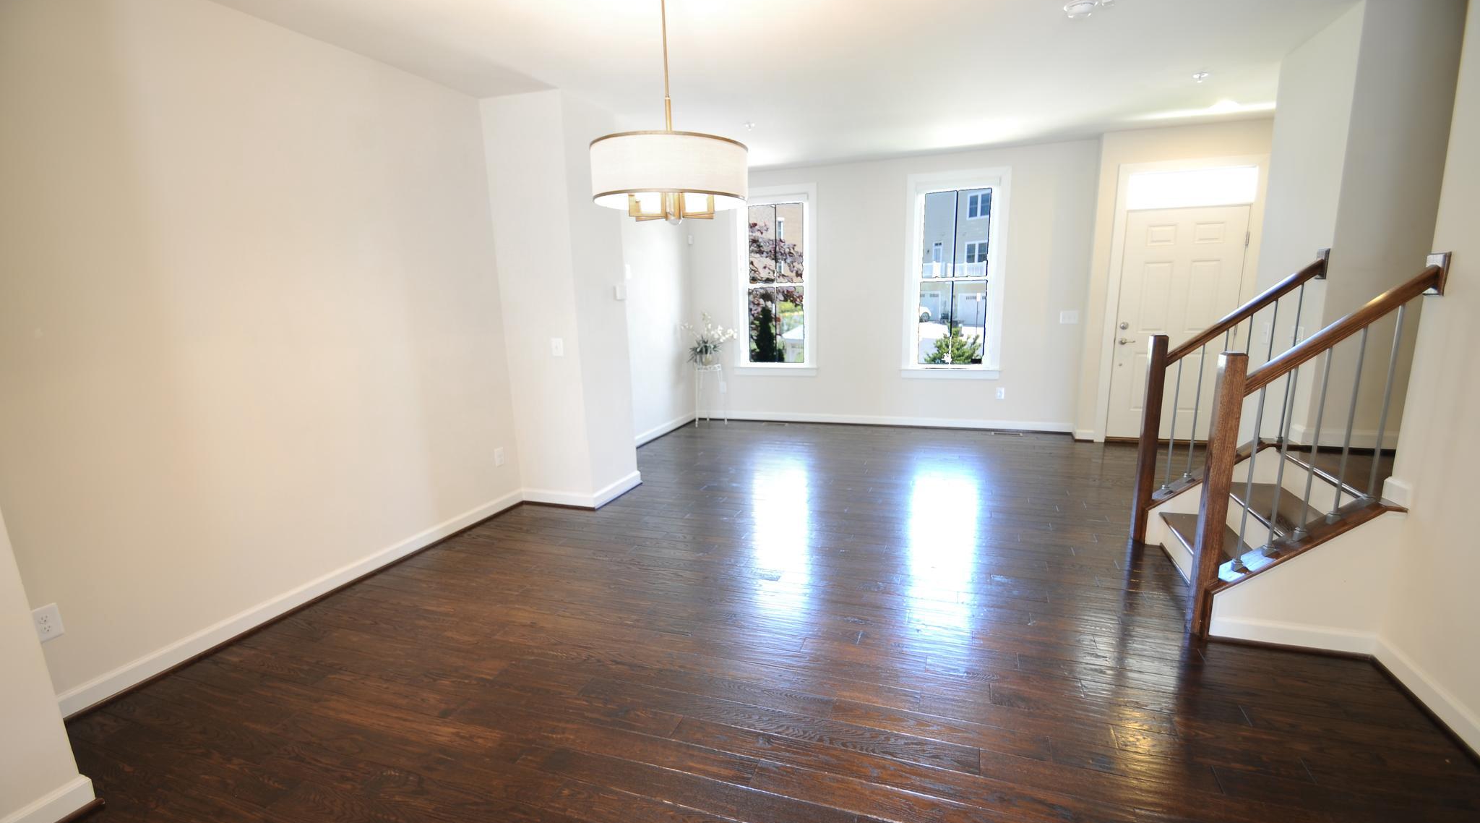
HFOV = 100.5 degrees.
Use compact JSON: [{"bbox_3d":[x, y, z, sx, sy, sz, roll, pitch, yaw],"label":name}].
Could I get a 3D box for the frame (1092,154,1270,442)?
[{"bbox_3d":[3.745,-0.882,5.330,1.030,2.414,0.120,3,13,21],"label":"frame"}]

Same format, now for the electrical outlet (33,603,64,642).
[{"bbox_3d":[-2.530,0.778,2.245,0.010,0.119,0.074,3,13,21],"label":"electrical outlet"}]

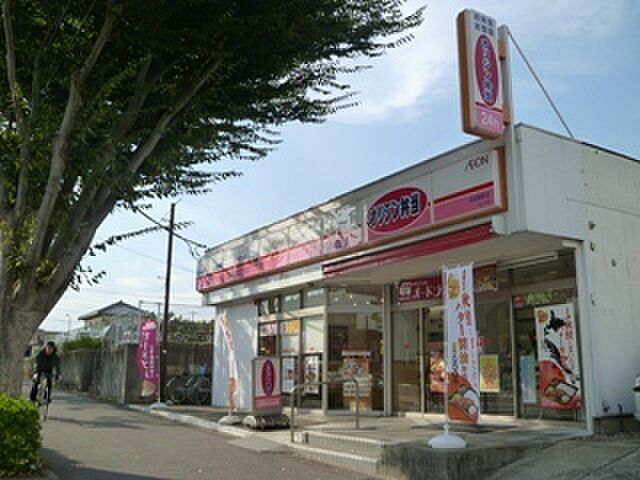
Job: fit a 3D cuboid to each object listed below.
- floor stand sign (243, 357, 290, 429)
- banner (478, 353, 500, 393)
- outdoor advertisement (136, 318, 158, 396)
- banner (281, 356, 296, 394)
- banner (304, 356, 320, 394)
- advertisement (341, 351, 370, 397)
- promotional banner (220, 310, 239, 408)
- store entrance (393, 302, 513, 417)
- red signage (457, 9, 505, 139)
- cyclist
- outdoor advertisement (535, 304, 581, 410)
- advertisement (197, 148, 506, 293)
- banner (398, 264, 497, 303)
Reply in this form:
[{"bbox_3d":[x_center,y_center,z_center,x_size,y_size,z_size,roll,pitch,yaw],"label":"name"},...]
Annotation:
[{"bbox_3d":[-0.845,2.354,10.345,0.600,1.060,0.360,8,-14,-31],"label":"floor stand sign"},{"bbox_3d":[3.397,2.668,13.300,0.450,0.760,0.040,-4,-13,19],"label":"banner"},{"bbox_3d":[-4.148,2.866,16.100,0.540,1.840,0.080,4,-13,-17],"label":"outdoor advertisement"},{"bbox_3d":[-0.742,3.229,15.836,0.040,0.870,0.660,8,-14,-31],"label":"banner"},{"bbox_3d":[-0.168,3.038,14.948,0.040,0.870,0.640,8,-14,-31],"label":"banner"},{"bbox_3d":[0.763,2.868,14.300,0.680,0.990,0.040,-4,-13,22],"label":"advertisement"},{"bbox_3d":[-1.591,2.136,11.700,0.140,1.750,0.520,6,-13,-24],"label":"promotional banner"},{"bbox_3d":[2.505,2.368,13.273,0.200,2.100,3.350,8,-14,-31],"label":"store entrance"},{"bbox_3d":[2.300,-2.362,9.508,0.620,1.800,0.230,8,-14,-31],"label":"red signage"},{"bbox_3d":[-5.917,2.845,14.400,0.580,1.380,0.800,7,-13,-27],"label":"cyclist"},{"bbox_3d":[3.906,1.918,10.964,0.080,1.700,0.810,8,-14,-31],"label":"outdoor advertisement"},{"bbox_3d":[-0.341,0.102,13.888,0.200,0.920,11.000,8,-14,-31],"label":"advertisement"},{"bbox_3d":[2.540,0.925,13.602,0.100,0.490,2.850,8,-14,-31],"label":"banner"}]

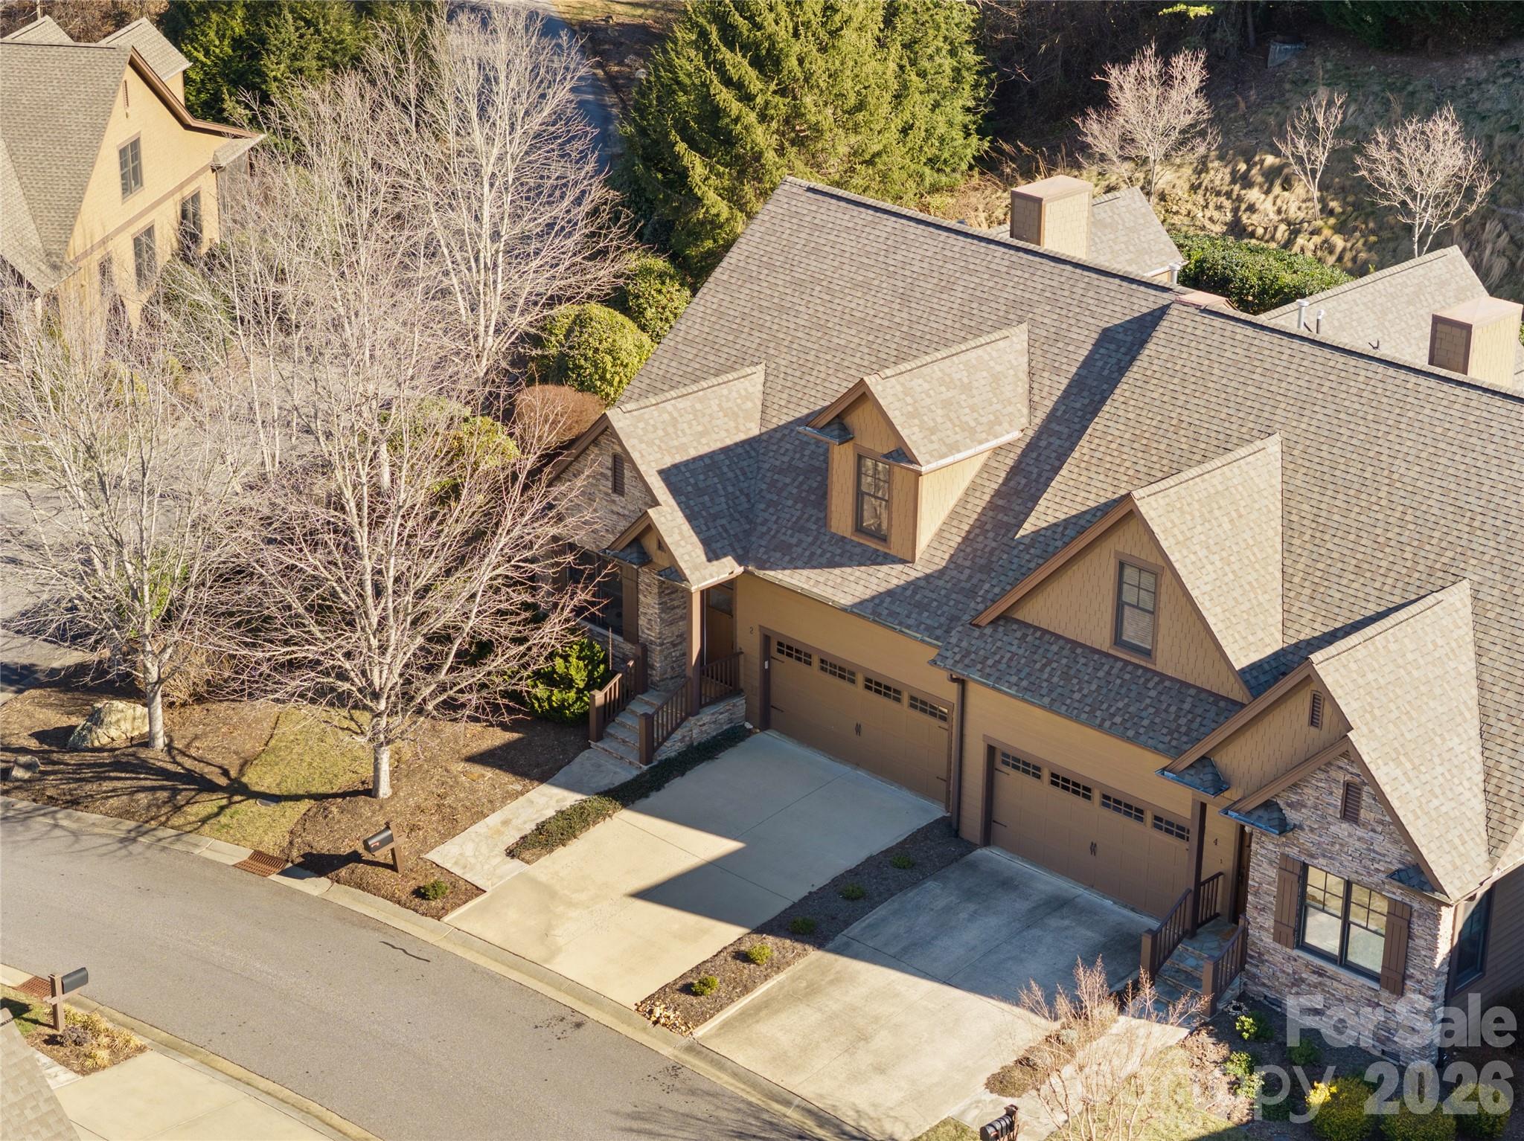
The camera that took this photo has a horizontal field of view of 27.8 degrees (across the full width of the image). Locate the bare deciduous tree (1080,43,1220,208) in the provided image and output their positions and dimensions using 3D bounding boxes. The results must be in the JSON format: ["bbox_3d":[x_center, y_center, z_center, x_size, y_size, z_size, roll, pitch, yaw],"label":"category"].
[{"bbox_3d":[11.430,-13.078,89.884,4.200,5.000,4.100,4,23,7],"label":"bare deciduous tree"}]

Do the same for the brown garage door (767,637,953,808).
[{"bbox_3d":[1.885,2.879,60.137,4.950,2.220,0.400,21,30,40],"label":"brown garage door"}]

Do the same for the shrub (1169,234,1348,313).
[{"bbox_3d":[13.463,-8.011,83.616,5.600,1.900,2.800,21,30,40],"label":"shrub"}]

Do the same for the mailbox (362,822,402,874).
[{"bbox_3d":[-7.050,5.209,57.535,0.300,1.120,0.720,16,27,32],"label":"mailbox"}]

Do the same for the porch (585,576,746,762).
[{"bbox_3d":[-1.863,1.658,60.739,1.900,3.450,2.750,21,30,40],"label":"porch"}]

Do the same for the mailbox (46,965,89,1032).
[{"bbox_3d":[-11.877,7.290,52.635,0.220,1.120,0.840,19,29,37],"label":"mailbox"}]

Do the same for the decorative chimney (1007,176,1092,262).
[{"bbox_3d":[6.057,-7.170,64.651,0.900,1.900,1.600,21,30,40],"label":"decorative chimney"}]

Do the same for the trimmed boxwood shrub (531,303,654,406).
[{"bbox_3d":[-4.257,-5.451,78.385,3.100,2.600,2.800,21,30,40],"label":"trimmed boxwood shrub"}]

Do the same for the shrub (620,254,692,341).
[{"bbox_3d":[-2.773,-7.239,82.913,2.200,2.400,2.200,1,23,0],"label":"shrub"}]

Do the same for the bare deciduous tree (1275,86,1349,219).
[{"bbox_3d":[15.079,-11.445,84.522,2.010,3.690,1.910,1,23,0],"label":"bare deciduous tree"}]

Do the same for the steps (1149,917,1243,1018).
[{"bbox_3d":[7.747,6.958,53.716,1.400,0.880,2.200,21,30,40],"label":"steps"}]

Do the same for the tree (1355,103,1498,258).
[{"bbox_3d":[17.478,-10.071,81.097,3.740,4.670,3.550,1,23,0],"label":"tree"}]

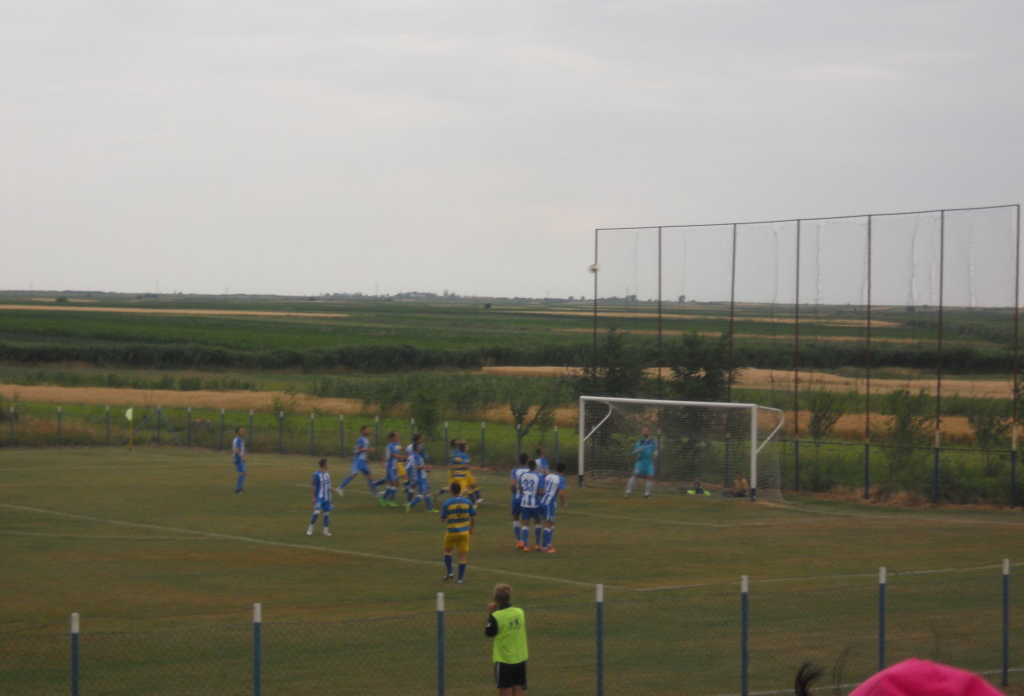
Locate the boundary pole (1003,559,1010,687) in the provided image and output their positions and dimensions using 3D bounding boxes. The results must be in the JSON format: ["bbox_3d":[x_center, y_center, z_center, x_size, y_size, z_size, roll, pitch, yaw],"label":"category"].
[{"bbox_3d":[6.196,3.439,34.100,0.075,1.600,0.075,1,1,0],"label":"boundary pole"}]

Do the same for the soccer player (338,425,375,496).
[{"bbox_3d":[-4.158,2.997,72.300,1.000,1.860,0.600,1,1,9],"label":"soccer player"}]

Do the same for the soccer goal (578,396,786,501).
[{"bbox_3d":[4.594,2.696,74.200,1.150,2.560,7.560,0,1,-35],"label":"soccer goal"}]

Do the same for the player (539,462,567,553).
[{"bbox_3d":[0.832,3.276,55.900,0.500,1.840,0.550,0,1,-44],"label":"player"}]

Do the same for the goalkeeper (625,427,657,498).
[{"bbox_3d":[3.451,3.063,72.800,0.800,1.870,0.450,1,1,14],"label":"goalkeeper"}]

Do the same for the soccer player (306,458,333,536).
[{"bbox_3d":[-4.230,3.285,59.800,0.600,1.730,0.450,0,1,-27],"label":"soccer player"}]

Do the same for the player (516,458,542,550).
[{"bbox_3d":[0.370,3.164,54.500,0.530,1.830,0.380,1,1,14],"label":"player"}]

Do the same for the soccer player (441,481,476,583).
[{"bbox_3d":[-0.932,3.216,47.700,0.620,1.800,0.400,1,1,-3],"label":"soccer player"}]

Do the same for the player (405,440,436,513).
[{"bbox_3d":[-2.214,3.138,66.200,0.720,1.730,0.520,0,1,-26],"label":"player"}]

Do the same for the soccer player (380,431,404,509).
[{"bbox_3d":[-3.038,3.076,68.900,0.680,1.870,0.550,1,1,-3],"label":"soccer player"}]

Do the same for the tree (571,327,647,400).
[{"bbox_3d":[3.035,1.573,86.500,2.450,4.500,2.450,1,1,0],"label":"tree"}]

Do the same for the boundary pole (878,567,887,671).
[{"bbox_3d":[4.710,3.623,34.600,0.075,1.670,0.075,0,1,-35],"label":"boundary pole"}]

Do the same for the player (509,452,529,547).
[{"bbox_3d":[0.199,3.189,57.100,0.560,1.900,0.450,1,1,14],"label":"player"}]

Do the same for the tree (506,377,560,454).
[{"bbox_3d":[0.652,2.224,91.000,1.800,2.750,1.850,1,1,0],"label":"tree"}]

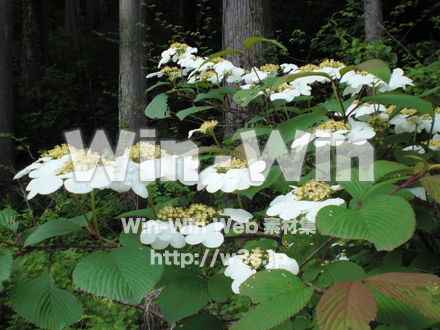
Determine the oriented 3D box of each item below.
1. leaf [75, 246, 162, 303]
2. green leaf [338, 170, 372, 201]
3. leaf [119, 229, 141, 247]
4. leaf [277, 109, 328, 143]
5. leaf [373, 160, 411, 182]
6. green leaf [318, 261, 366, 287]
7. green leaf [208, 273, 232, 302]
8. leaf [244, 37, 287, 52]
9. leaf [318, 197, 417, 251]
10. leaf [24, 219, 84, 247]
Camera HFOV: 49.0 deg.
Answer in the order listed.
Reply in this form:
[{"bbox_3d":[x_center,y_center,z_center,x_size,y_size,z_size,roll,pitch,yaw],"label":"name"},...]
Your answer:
[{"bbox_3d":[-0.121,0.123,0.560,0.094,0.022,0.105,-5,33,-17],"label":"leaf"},{"bbox_3d":[0.163,0.024,0.585,0.044,0.016,0.064,-6,40,-12],"label":"green leaf"},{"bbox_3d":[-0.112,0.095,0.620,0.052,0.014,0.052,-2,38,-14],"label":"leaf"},{"bbox_3d":[0.112,-0.051,0.660,0.065,0.022,0.100,25,45,38],"label":"leaf"},{"bbox_3d":[0.220,0.009,0.620,0.062,0.016,0.048,-11,12,-30],"label":"leaf"},{"bbox_3d":[0.169,0.151,0.660,0.057,0.014,0.062,-13,39,-16],"label":"green leaf"},{"bbox_3d":[0.001,0.169,0.660,0.036,0.043,0.012,-5,-37,-3],"label":"green leaf"},{"bbox_3d":[0.079,-0.210,0.840,0.072,0.027,0.043,-1,3,-17],"label":"leaf"},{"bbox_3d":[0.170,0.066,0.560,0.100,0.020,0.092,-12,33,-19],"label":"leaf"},{"bbox_3d":[-0.212,0.087,0.620,0.078,0.015,0.045,-23,14,-20],"label":"leaf"}]

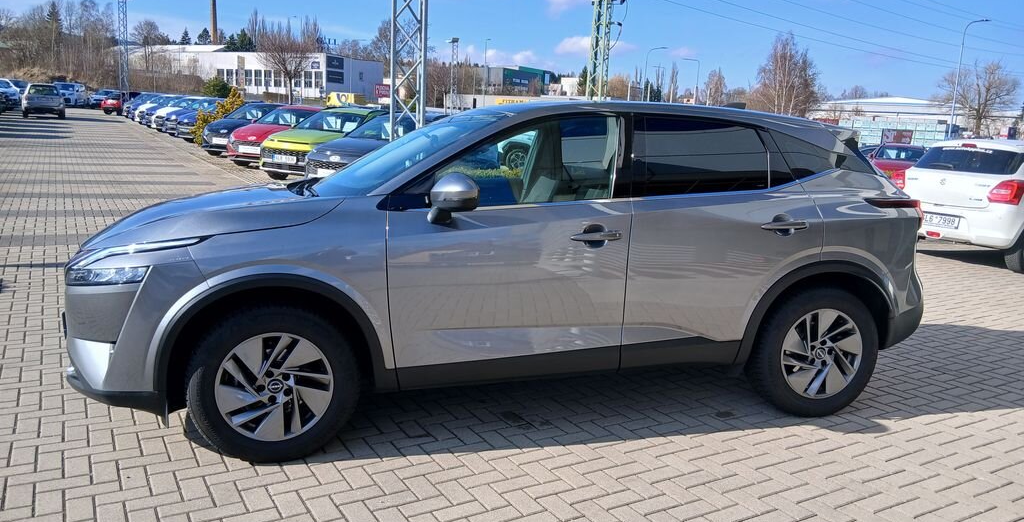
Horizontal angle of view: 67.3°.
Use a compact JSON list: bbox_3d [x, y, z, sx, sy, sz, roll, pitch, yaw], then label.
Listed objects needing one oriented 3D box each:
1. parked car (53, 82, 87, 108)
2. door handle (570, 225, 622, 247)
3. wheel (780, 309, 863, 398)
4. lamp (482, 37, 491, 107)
[{"bbox_3d":[-32.365,-12.101,56.000,1.850,1.700,4.500,-2,12,-22],"label":"parked car"},{"bbox_3d":[0.376,-0.110,3.443,0.245,0.090,0.060,-1,11,-15],"label":"door handle"},{"bbox_3d":[1.558,0.459,3.996,0.480,0.480,0.200,-1,12,-16],"label":"wheel"},{"bbox_3d":[-2.379,-16.641,71.272,0.800,7.500,0.350,8,12,25],"label":"lamp"}]

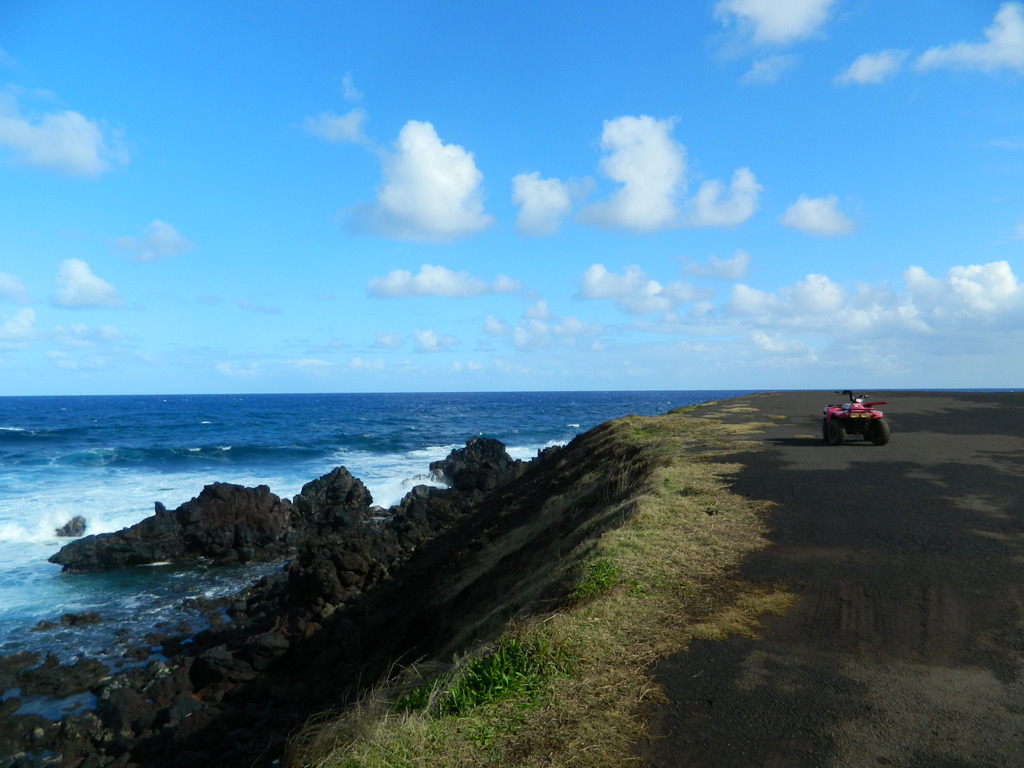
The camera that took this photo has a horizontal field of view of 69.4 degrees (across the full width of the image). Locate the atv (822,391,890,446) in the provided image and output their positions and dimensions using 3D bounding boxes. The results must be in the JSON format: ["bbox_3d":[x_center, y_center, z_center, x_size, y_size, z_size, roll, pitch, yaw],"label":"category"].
[{"bbox_3d":[7.060,0.680,15.250,1.130,1.120,1.900,-1,-1,16],"label":"atv"}]

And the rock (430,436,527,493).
[{"bbox_3d":[-1.631,3.919,36.000,4.700,2.750,3.800,0,-1,-3],"label":"rock"}]

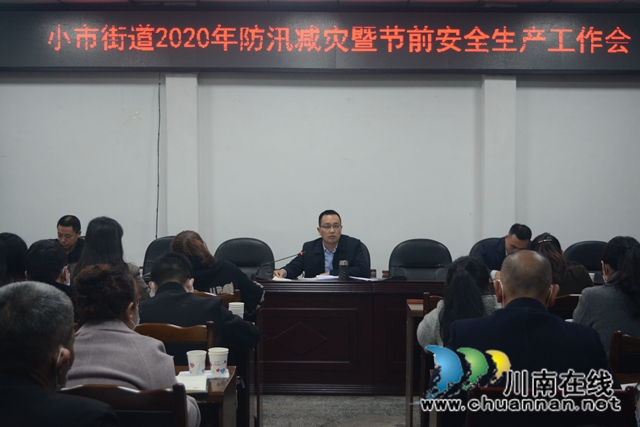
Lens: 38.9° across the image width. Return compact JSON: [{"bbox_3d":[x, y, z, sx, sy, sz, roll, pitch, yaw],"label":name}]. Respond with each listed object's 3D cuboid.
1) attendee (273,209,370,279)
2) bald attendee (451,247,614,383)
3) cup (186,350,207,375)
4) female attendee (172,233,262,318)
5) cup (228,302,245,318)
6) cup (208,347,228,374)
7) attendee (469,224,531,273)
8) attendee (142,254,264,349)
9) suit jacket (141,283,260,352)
[{"bbox_3d":[0.018,0.571,6.650,0.700,1.240,0.700,0,3,0],"label":"attendee"},{"bbox_3d":[0.657,0.733,2.930,0.530,1.250,0.720,0,3,1],"label":"bald attendee"},{"bbox_3d":[-0.457,0.557,3.370,0.075,0.086,0.075,0,3,0],"label":"cup"},{"bbox_3d":[-0.537,0.676,4.750,0.500,1.200,0.720,0,3,-3],"label":"female attendee"},{"bbox_3d":[-0.390,0.478,4.250,0.075,0.105,0.075,0,3,0],"label":"cup"},{"bbox_3d":[-0.373,0.548,3.350,0.076,0.095,0.076,0,3,0],"label":"cup"},{"bbox_3d":[1.357,0.618,6.600,0.600,1.150,0.720,0,3,-9],"label":"attendee"},{"bbox_3d":[-0.530,0.733,3.830,0.540,1.170,0.720,0,3,1],"label":"attendee"},{"bbox_3d":[-0.519,0.551,3.750,0.540,0.580,0.450,0,3,1],"label":"suit jacket"}]

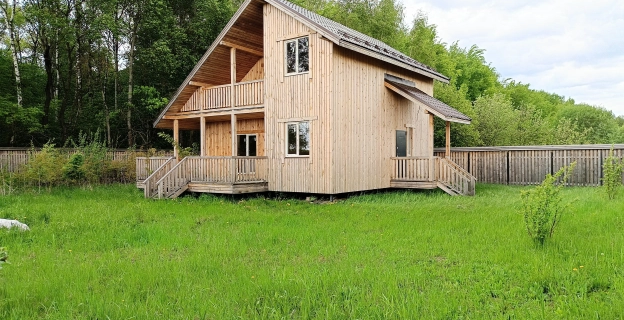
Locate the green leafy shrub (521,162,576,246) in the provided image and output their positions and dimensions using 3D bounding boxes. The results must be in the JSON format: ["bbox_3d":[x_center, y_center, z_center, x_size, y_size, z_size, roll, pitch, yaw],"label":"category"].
[{"bbox_3d":[3.991,0.759,7.300,0.945,1.434,0.900,0,0,0],"label":"green leafy shrub"}]

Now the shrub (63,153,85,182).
[{"bbox_3d":[-12.680,0.425,23.000,1.170,1.648,1.150,0,0,0],"label":"shrub"}]

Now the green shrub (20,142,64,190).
[{"bbox_3d":[-12.460,0.324,20.000,2.034,2.265,1.800,0,0,0],"label":"green shrub"}]

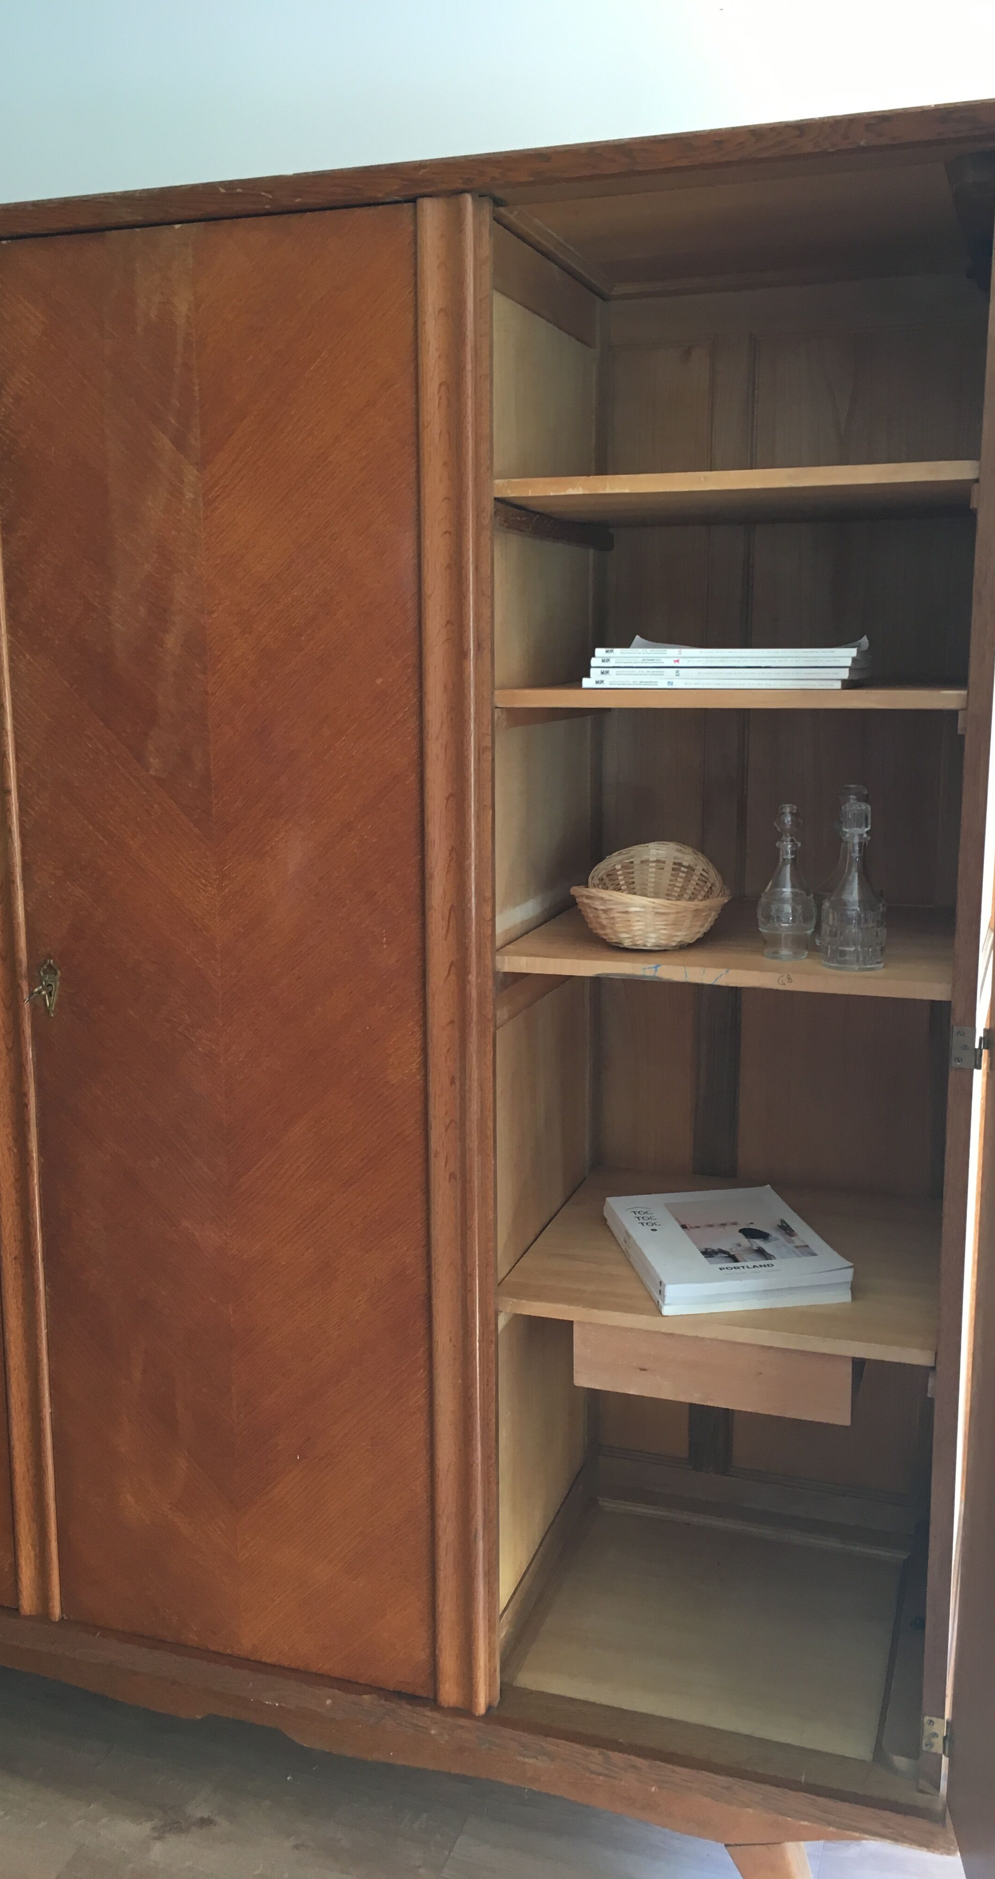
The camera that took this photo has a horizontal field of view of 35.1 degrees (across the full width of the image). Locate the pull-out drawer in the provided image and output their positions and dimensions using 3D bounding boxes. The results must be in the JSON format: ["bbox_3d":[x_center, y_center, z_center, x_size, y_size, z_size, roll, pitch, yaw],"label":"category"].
[{"bbox_3d":[0.314,0.465,2.030,0.327,0.088,0.425,3,11,18],"label":"pull-out drawer"}]

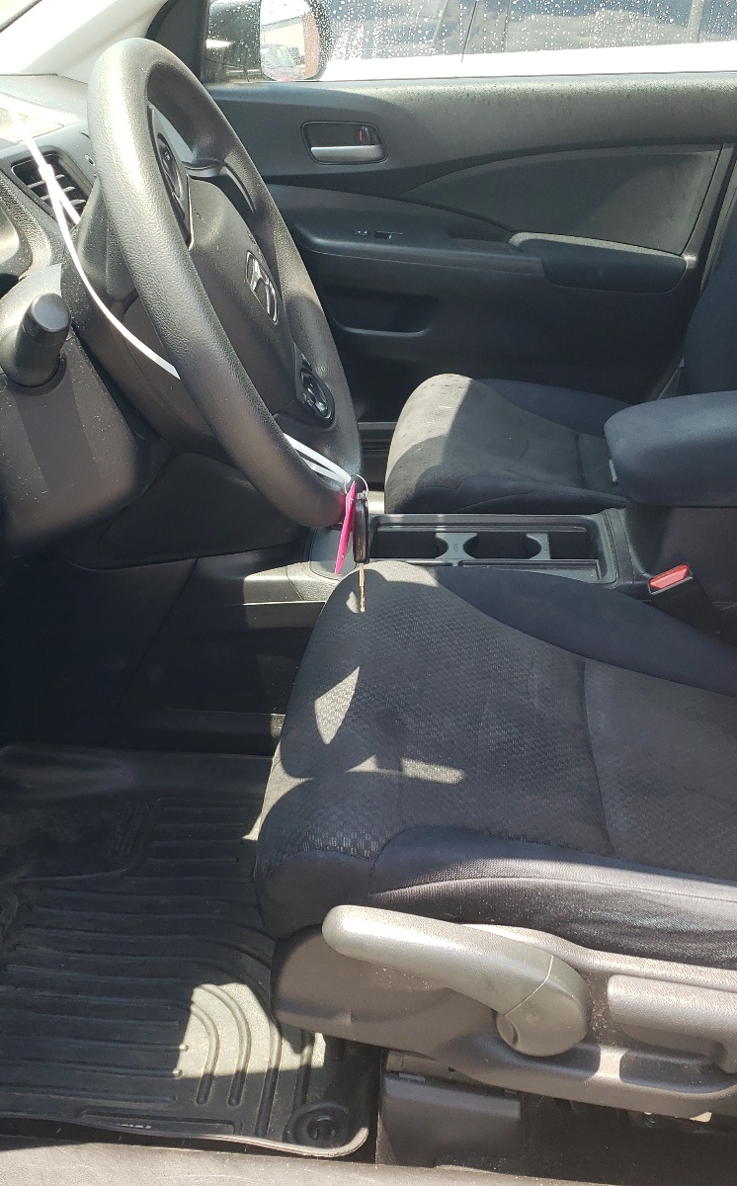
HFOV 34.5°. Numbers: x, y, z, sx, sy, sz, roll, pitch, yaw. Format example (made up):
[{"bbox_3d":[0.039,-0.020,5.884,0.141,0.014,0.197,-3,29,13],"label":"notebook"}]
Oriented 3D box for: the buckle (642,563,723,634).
[{"bbox_3d":[0.323,0.020,1.196,0.044,0.079,0.028,-28,18,17],"label":"buckle"}]

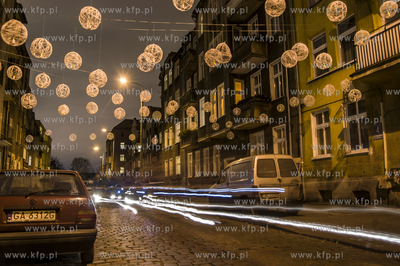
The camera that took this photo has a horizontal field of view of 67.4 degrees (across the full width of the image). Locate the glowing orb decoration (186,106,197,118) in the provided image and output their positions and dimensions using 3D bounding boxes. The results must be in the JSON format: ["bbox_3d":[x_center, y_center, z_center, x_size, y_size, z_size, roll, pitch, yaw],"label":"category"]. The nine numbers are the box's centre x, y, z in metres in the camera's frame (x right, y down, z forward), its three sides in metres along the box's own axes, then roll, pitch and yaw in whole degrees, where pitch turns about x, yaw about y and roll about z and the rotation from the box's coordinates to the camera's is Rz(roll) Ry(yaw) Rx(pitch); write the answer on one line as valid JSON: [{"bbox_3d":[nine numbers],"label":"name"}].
[{"bbox_3d":[-0.320,-0.816,11.696,0.399,0.411,0.399,-1,-9,0],"label":"glowing orb decoration"}]

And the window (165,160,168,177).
[{"bbox_3d":[-4.000,4.288,36.000,0.200,1.950,1.150,3,-10,-20],"label":"window"}]

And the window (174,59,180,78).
[{"bbox_3d":[-2.473,-6.874,32.112,0.150,1.700,1.400,3,-10,-22],"label":"window"}]

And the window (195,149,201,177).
[{"bbox_3d":[-0.149,2.697,25.876,0.150,2.237,1.110,5,-12,-23],"label":"window"}]

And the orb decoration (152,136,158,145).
[{"bbox_3d":[-2.796,0.495,18.787,0.420,0.420,0.420,3,-10,-20],"label":"orb decoration"}]

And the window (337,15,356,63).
[{"bbox_3d":[5.662,-3.527,11.543,0.150,1.780,0.850,3,-10,-22],"label":"window"}]

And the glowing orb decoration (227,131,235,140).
[{"bbox_3d":[1.586,0.169,15.379,0.390,0.390,0.390,0,-9,0],"label":"glowing orb decoration"}]

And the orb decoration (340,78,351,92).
[{"bbox_3d":[5.103,-1.669,10.489,0.420,0.420,0.420,3,-10,-20],"label":"orb decoration"}]

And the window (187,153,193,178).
[{"bbox_3d":[-0.907,2.915,27.046,0.150,2.200,1.200,3,-10,-22],"label":"window"}]

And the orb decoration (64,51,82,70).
[{"bbox_3d":[-2.935,-1.668,6.954,0.420,0.420,0.420,3,-10,-20],"label":"orb decoration"}]

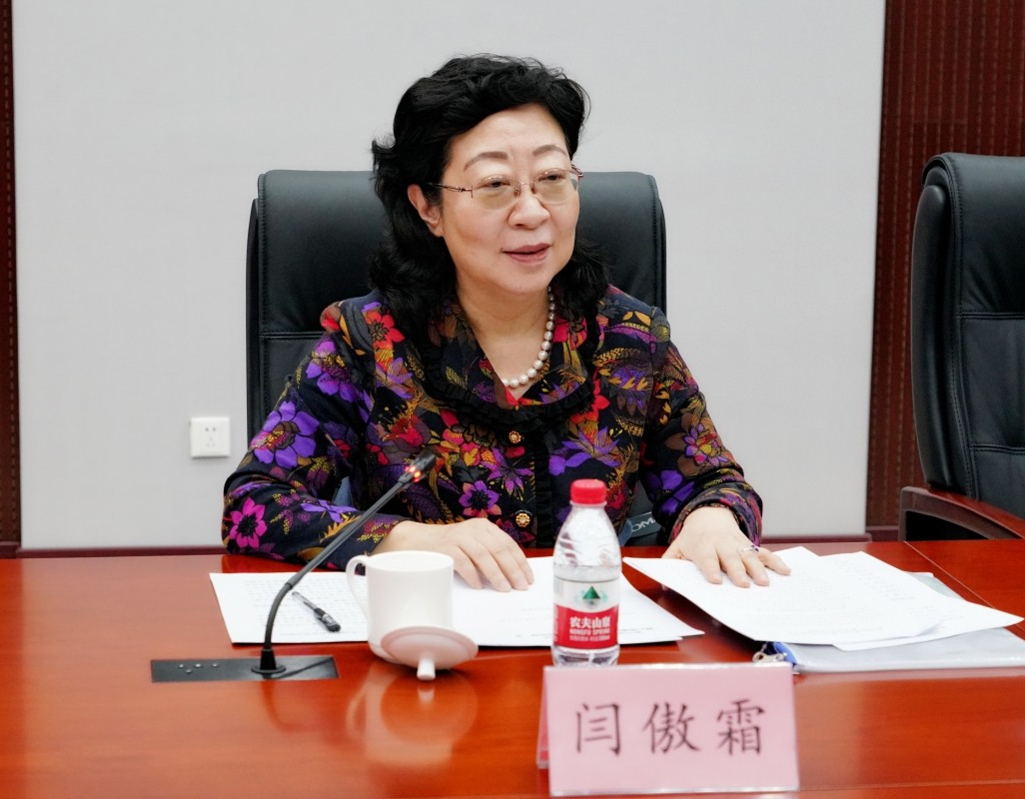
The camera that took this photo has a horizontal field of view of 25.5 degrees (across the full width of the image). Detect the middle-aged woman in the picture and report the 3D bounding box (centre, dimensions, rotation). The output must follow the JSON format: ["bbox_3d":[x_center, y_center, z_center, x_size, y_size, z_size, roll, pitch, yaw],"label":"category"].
[{"bbox_3d":[-0.034,0.243,2.636,0.600,1.270,0.620,-1,9,-12],"label":"middle-aged woman"}]

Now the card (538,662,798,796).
[{"bbox_3d":[0.122,0.251,1.770,0.195,0.092,0.072,0,9,-7],"label":"card"}]

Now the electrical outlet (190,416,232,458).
[{"bbox_3d":[-0.671,0.083,5.034,0.086,0.086,0.010,0,9,-8],"label":"electrical outlet"}]

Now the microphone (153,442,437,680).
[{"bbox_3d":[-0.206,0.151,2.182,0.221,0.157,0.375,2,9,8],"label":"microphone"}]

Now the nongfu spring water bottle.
[{"bbox_3d":[0.066,0.163,2.067,0.062,0.175,0.062,0,9,-5],"label":"nongfu spring water bottle"}]

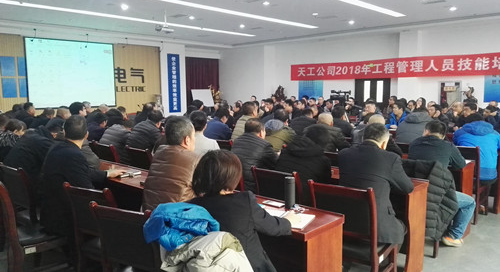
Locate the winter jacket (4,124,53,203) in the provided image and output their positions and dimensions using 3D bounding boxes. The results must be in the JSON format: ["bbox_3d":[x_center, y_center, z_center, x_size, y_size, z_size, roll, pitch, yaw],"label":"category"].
[{"bbox_3d":[-2.023,0.277,3.546,0.540,0.700,0.520,6,9,44],"label":"winter jacket"}]

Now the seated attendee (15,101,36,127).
[{"bbox_3d":[-4.090,0.087,7.040,0.530,1.340,0.780,6,9,44],"label":"seated attendee"}]

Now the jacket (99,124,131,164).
[{"bbox_3d":[-1.714,0.168,4.770,0.500,0.630,0.470,6,9,44],"label":"jacket"}]

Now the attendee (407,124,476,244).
[{"bbox_3d":[1.910,0.479,3.721,0.620,1.240,0.820,5,8,36],"label":"attendee"}]

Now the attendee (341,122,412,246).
[{"bbox_3d":[0.960,0.557,2.817,0.580,1.280,0.800,5,8,36],"label":"attendee"}]

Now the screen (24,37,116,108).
[{"bbox_3d":[-5.755,-2.008,12.154,2.760,2.153,0.080,-6,9,-44],"label":"screen"}]

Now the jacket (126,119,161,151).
[{"bbox_3d":[-1.247,0.150,4.529,0.550,0.640,0.500,5,8,42],"label":"jacket"}]

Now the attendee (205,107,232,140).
[{"bbox_3d":[-0.375,0.237,5.618,0.550,1.300,0.760,5,8,42],"label":"attendee"}]

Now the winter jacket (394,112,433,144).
[{"bbox_3d":[2.167,0.075,4.910,0.570,0.680,0.500,5,8,42],"label":"winter jacket"}]

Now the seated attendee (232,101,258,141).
[{"bbox_3d":[-0.005,0.247,5.201,0.560,1.380,0.780,5,8,38],"label":"seated attendee"}]

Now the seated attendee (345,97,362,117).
[{"bbox_3d":[2.513,-0.209,9.465,0.780,1.320,0.550,-5,8,-36],"label":"seated attendee"}]

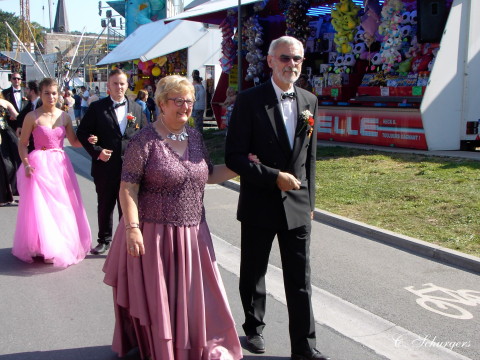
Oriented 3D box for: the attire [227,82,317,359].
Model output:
[{"bbox_3d":[0.185,0.193,3.923,0.560,1.541,0.420,-4,8,-30],"label":"attire"}]

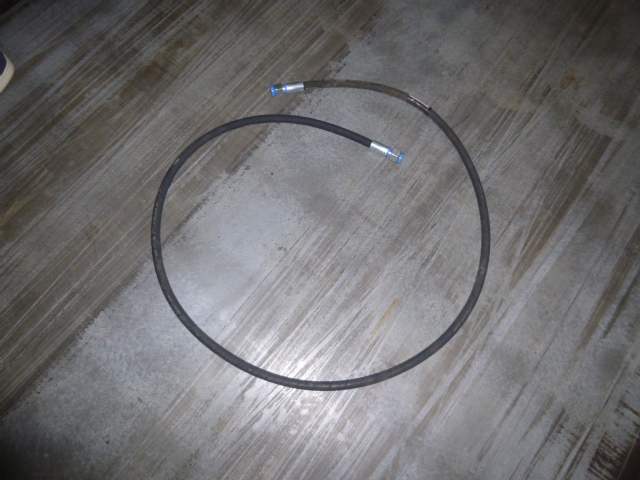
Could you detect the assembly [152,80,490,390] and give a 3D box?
[{"bbox_3d":[0.010,-0.056,1.246,0.912,0.032,0.880,1,74,-3],"label":"assembly"}]

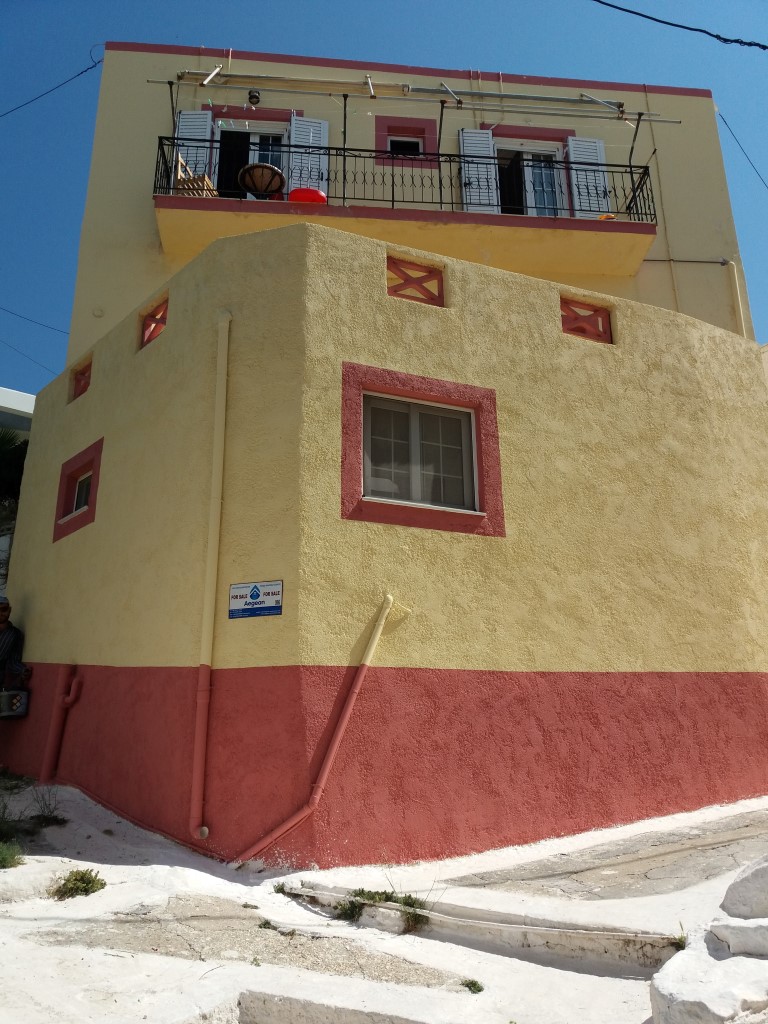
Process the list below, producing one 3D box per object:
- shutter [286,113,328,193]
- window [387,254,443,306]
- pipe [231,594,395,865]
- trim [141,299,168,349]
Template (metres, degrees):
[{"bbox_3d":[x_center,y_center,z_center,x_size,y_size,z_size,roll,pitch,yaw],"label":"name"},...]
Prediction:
[{"bbox_3d":[-1.073,-4.734,11.841,0.558,2.180,0.045,2,-19,-10],"label":"shutter"},{"bbox_3d":[0.275,-2.160,7.939,0.620,0.460,0.100,7,-20,-22],"label":"window"},{"bbox_3d":[-0.498,1.564,6.200,1.170,1.990,0.190,3,-19,-11],"label":"pipe"},{"bbox_3d":[-2.277,-1.925,8.466,0.080,0.440,0.570,16,-25,-41],"label":"trim"}]

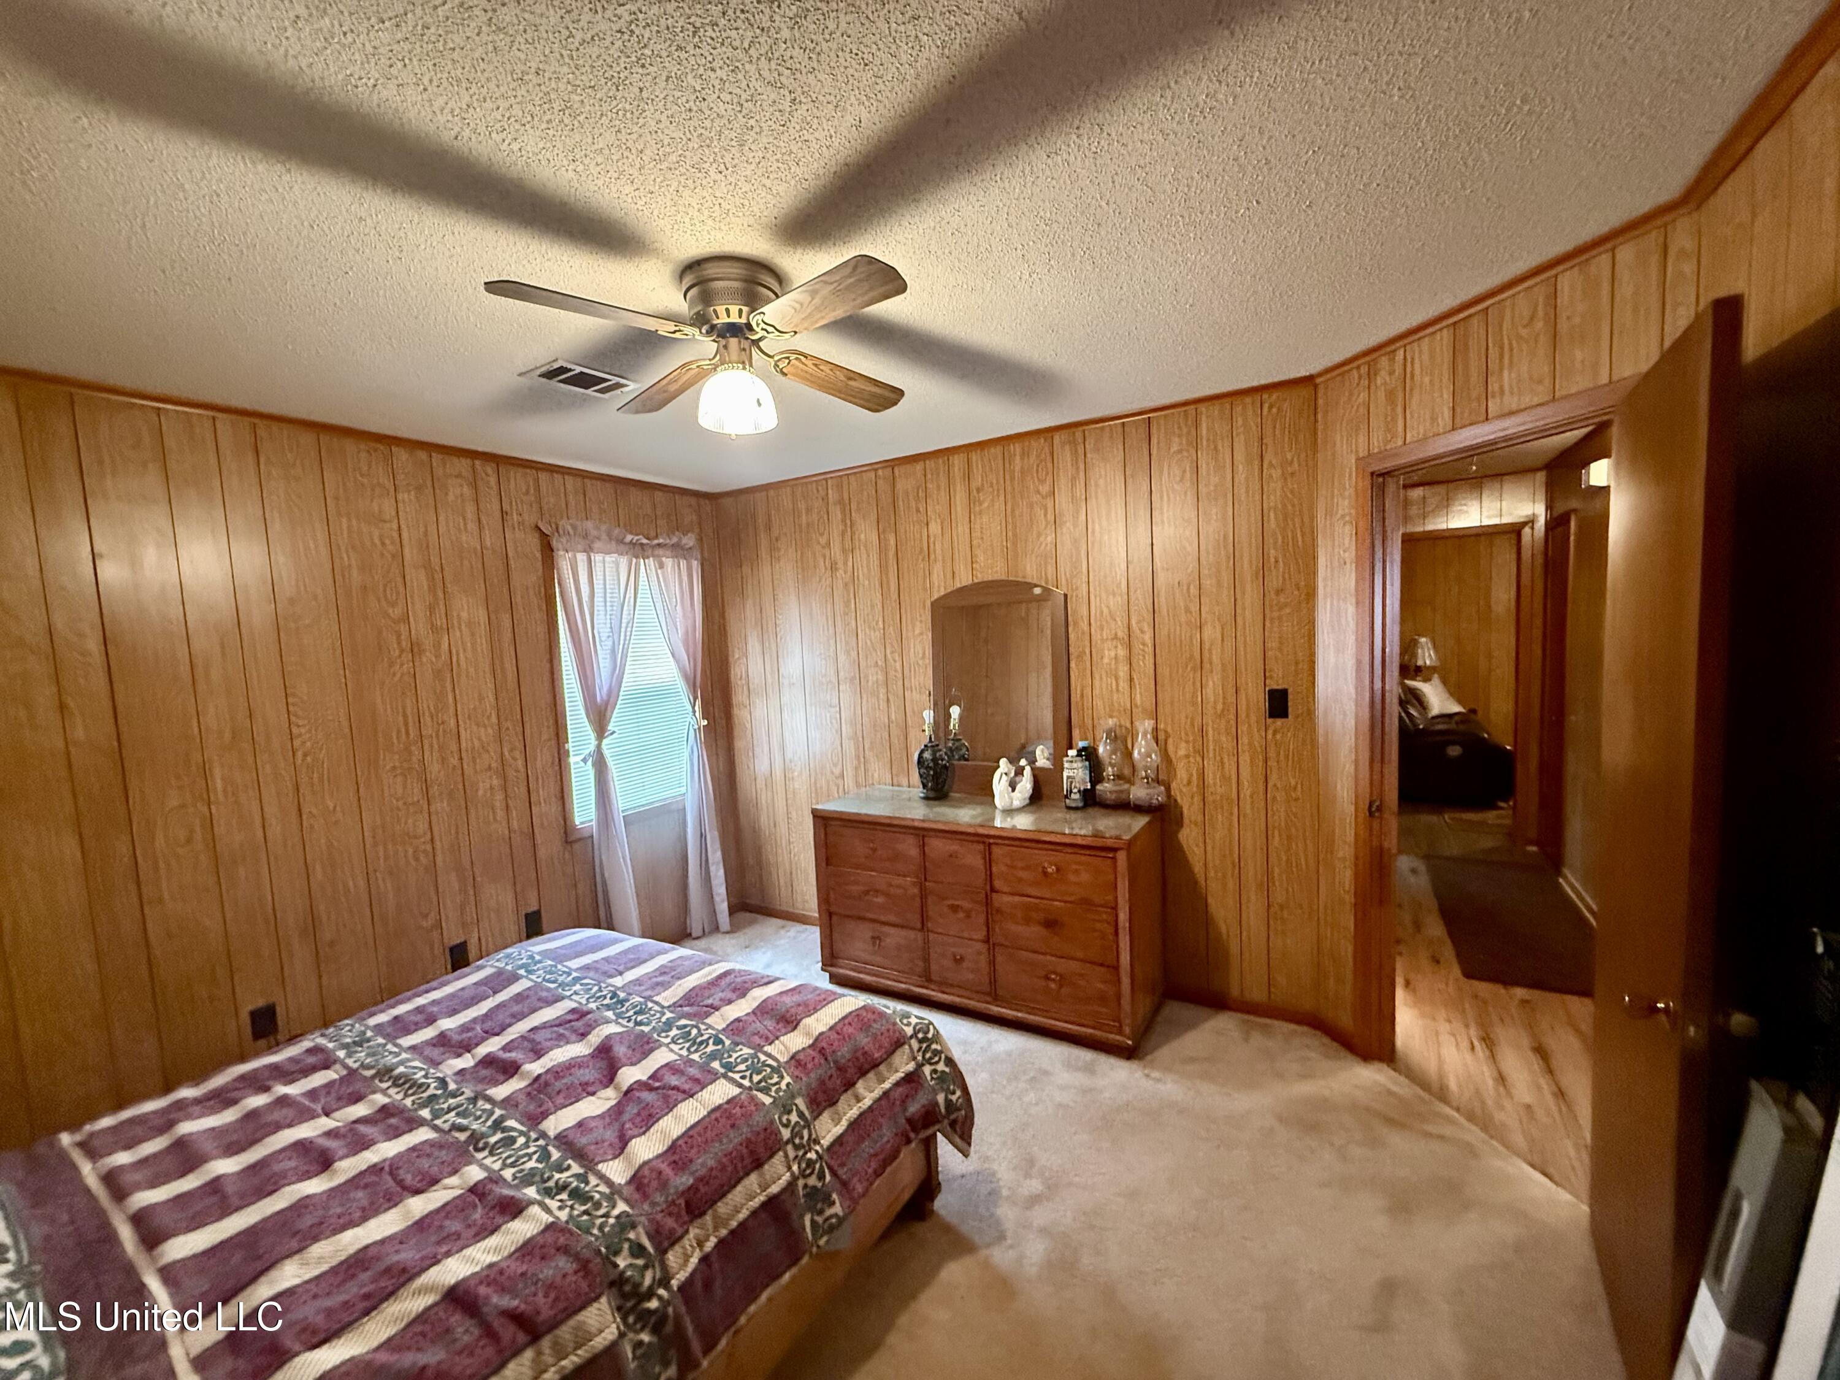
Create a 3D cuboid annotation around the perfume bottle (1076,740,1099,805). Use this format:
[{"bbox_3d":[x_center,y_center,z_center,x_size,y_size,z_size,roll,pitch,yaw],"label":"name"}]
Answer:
[{"bbox_3d":[0.703,0.355,3.190,0.088,0.268,0.078,-1,5,22],"label":"perfume bottle"}]

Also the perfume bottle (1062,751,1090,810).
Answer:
[{"bbox_3d":[0.648,0.376,3.137,0.090,0.240,0.080,-1,5,19],"label":"perfume bottle"}]

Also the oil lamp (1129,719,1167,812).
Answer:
[{"bbox_3d":[0.928,0.306,3.037,0.143,0.366,0.143,0,5,31],"label":"oil lamp"}]

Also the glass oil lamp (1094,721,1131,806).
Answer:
[{"bbox_3d":[0.806,0.307,3.129,0.144,0.362,0.144,0,5,31],"label":"glass oil lamp"}]

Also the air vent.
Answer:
[{"bbox_3d":[-1.064,-0.967,2.347,0.207,0.015,0.295,0,5,31],"label":"air vent"}]

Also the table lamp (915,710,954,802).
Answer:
[{"bbox_3d":[0.068,0.295,3.453,0.157,0.410,0.157,-3,5,0],"label":"table lamp"}]

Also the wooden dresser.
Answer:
[{"bbox_3d":[0.280,0.921,3.234,1.410,0.825,0.505,0,5,31],"label":"wooden dresser"}]

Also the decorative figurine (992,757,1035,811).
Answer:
[{"bbox_3d":[0.398,0.400,3.196,0.170,0.208,0.125,-1,5,19],"label":"decorative figurine"}]

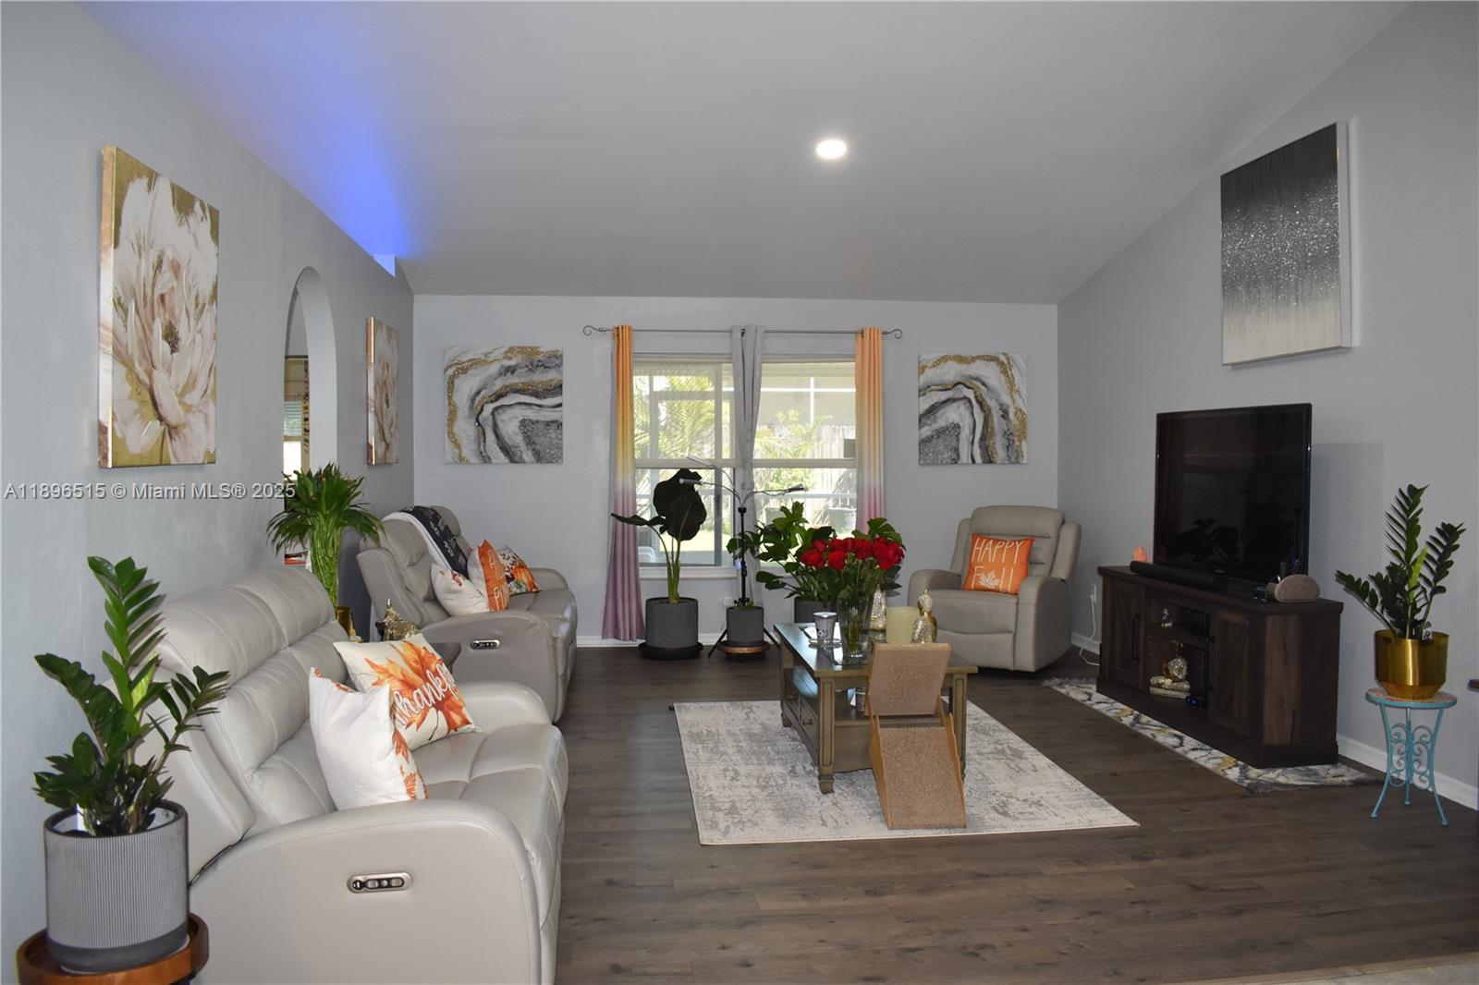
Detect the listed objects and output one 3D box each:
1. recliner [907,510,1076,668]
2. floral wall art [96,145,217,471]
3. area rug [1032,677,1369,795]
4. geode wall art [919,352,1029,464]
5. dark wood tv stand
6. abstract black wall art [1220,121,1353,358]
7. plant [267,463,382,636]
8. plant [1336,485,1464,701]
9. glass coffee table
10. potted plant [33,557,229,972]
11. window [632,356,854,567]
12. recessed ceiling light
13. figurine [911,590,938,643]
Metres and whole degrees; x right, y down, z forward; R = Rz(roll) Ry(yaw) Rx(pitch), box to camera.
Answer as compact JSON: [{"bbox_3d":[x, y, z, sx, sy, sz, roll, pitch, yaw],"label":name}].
[{"bbox_3d":[1.703,0.603,7.470,0.880,1.030,0.980,1,2,32],"label":"recliner"},{"bbox_3d":[-1.774,-0.523,3.433,0.034,0.879,0.787,0,2,-6],"label":"floral wall art"},{"bbox_3d":[2.199,1.148,5.462,0.630,0.012,2.190,0,2,-6],"label":"area rug"},{"bbox_3d":[1.719,-0.612,8.145,0.810,0.815,0.035,0,2,-7],"label":"geode wall art"},{"bbox_3d":[2.353,0.821,5.643,0.410,0.715,1.625,0,2,-7],"label":"dark wood tv stand"},{"bbox_3d":[2.666,-1.188,5.495,0.043,1.020,0.960,0,2,-7],"label":"abstract black wall art"},{"bbox_3d":[-1.595,0.241,4.266,0.429,0.712,0.407,0,2,-6],"label":"plant"},{"bbox_3d":[2.433,0.358,4.080,0.429,0.776,0.386,0,2,-6],"label":"plant"},{"bbox_3d":[0.564,0.945,5.065,0.670,0.505,1.230,0,2,-7],"label":"glass coffee table"},{"bbox_3d":[-1.155,0.507,2.107,0.338,0.769,0.304,0,2,-6],"label":"potted plant"},{"bbox_3d":[0.013,-0.210,8.024,1.690,1.520,0.100,0,2,-7],"label":"window"},{"bbox_3d":[0.462,-1.728,5.582,0.170,0.030,0.170,0,-9,-6],"label":"recessed ceiling light"},{"bbox_3d":[0.823,0.559,5.032,0.140,0.260,0.115,-2,3,-44],"label":"figurine"}]

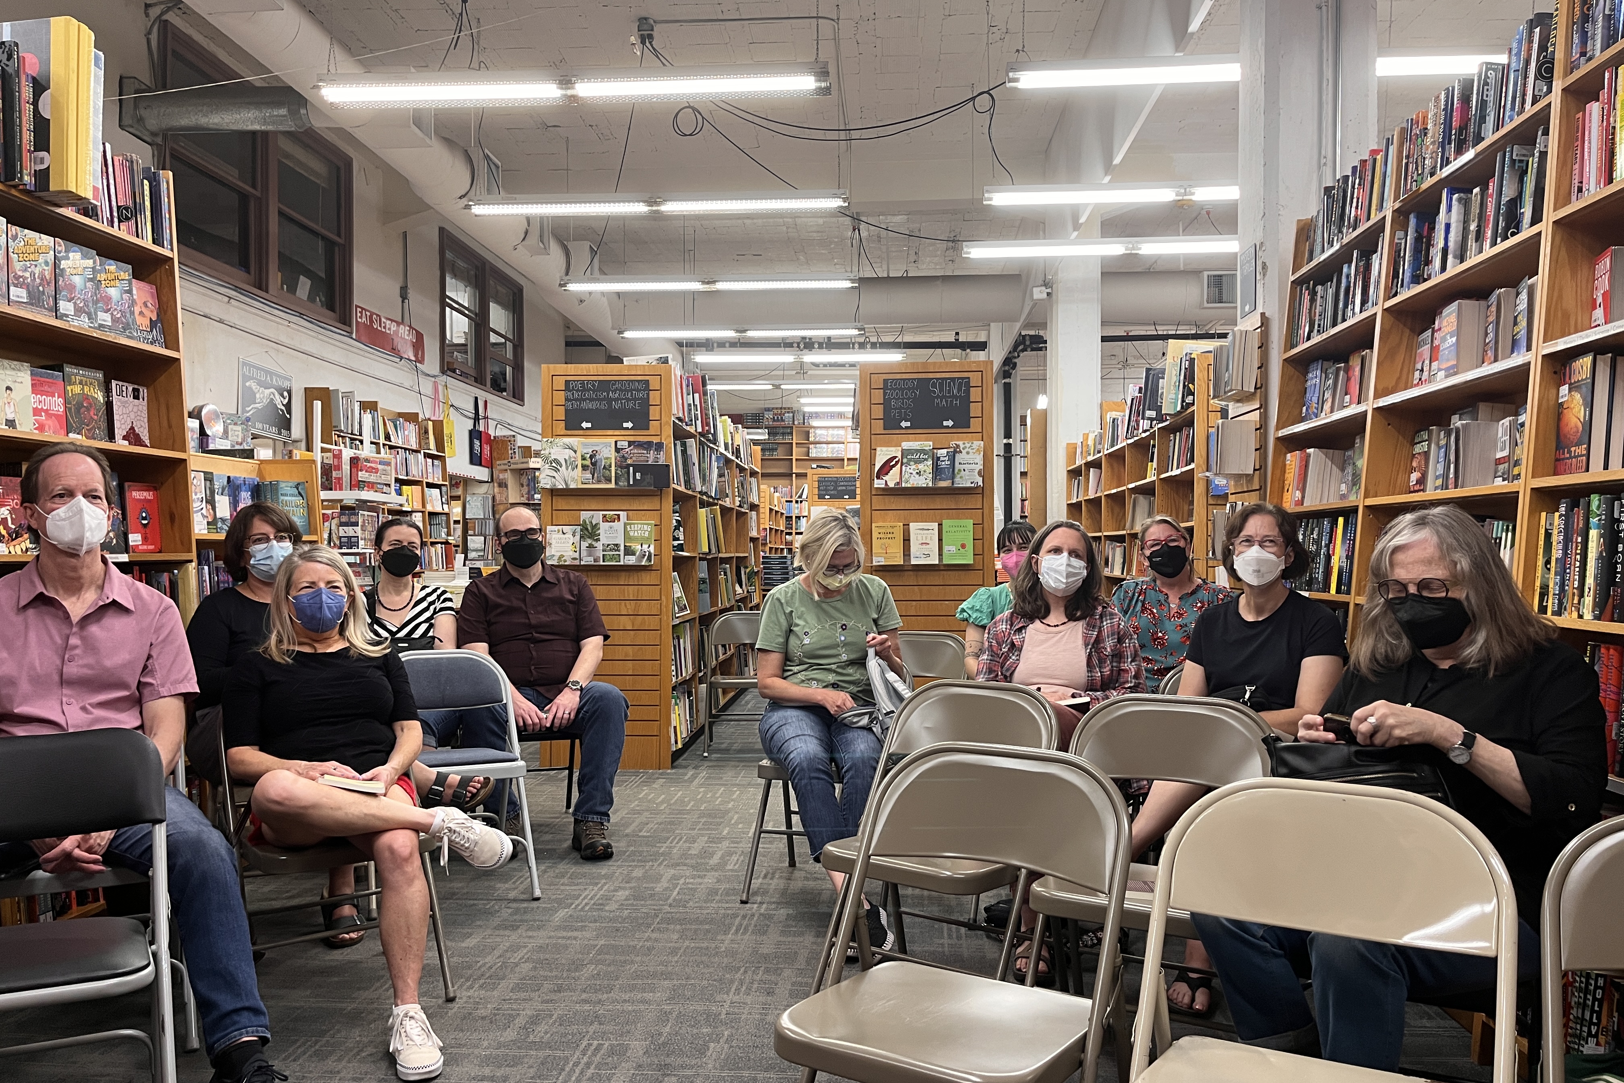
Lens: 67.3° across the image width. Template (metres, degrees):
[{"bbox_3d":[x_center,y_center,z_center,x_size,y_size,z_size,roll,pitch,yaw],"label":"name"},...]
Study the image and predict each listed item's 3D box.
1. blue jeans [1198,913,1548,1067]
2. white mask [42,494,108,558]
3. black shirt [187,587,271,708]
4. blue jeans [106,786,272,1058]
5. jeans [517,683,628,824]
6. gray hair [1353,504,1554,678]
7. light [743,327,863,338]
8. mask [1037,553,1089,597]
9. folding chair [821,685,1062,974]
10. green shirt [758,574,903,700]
[{"bbox_3d":[1.109,0.777,2.423,0.620,0.540,0.460,0,-1,-29],"label":"blue jeans"},{"bbox_3d":[-1.550,-0.032,2.570,0.130,0.126,0.085,0,-1,-41],"label":"white mask"},{"bbox_3d":[-1.630,0.415,3.680,0.480,0.560,0.330,0,-1,-27],"label":"black shirt"},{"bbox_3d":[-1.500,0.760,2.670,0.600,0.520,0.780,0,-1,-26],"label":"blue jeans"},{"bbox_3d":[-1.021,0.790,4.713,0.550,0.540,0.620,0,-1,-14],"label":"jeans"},{"bbox_3d":[1.209,0.092,2.300,0.330,0.320,0.270,0,8,41],"label":"gray hair"},{"bbox_3d":[-0.087,-2.059,12.000,1.210,0.100,0.170,0,-1,4],"label":"light"},{"bbox_3d":[0.719,0.096,3.480,0.134,0.125,0.085,0,-1,5],"label":"mask"},{"bbox_3d":[0.300,0.760,2.910,0.460,0.790,0.500,0,-1,33],"label":"folding chair"},{"bbox_3d":[0.060,0.320,3.970,0.460,0.440,0.300,0,0,-5],"label":"green shirt"}]

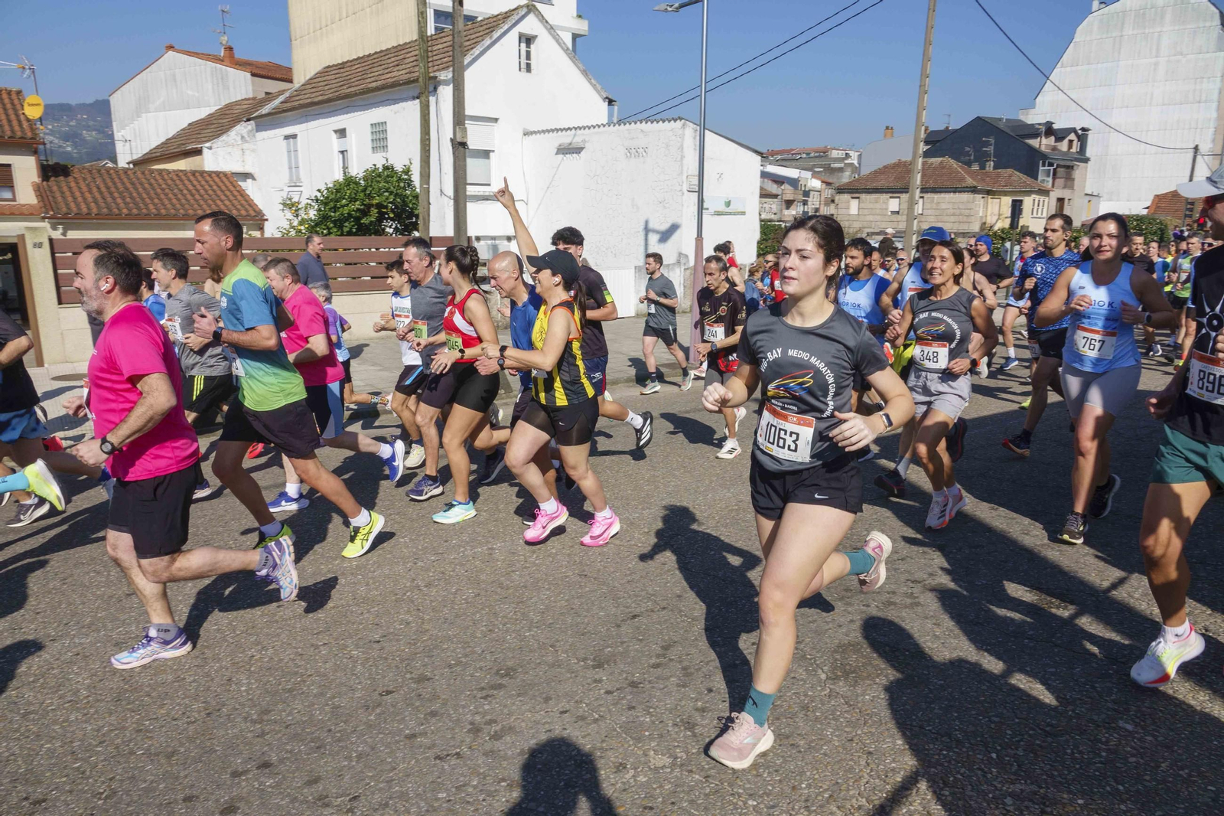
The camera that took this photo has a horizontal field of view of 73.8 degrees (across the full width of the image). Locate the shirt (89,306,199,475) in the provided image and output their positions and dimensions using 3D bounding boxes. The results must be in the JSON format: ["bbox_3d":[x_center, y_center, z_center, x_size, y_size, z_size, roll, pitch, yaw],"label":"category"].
[{"bbox_3d":[-1.657,-0.061,2.888,0.350,0.630,0.480,-11,17,-28],"label":"shirt"}]

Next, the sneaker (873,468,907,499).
[{"bbox_3d":[1.736,0.466,5.096,0.285,0.120,0.105,17,1,-32],"label":"sneaker"}]

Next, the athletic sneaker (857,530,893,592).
[{"bbox_3d":[0.915,0.531,2.832,0.100,0.260,0.115,23,17,38],"label":"athletic sneaker"}]

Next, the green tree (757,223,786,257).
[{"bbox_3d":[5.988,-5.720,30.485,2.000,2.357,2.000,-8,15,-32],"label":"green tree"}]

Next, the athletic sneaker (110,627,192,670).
[{"bbox_3d":[-1.877,0.976,3.318,0.300,0.125,0.110,-6,14,-26],"label":"athletic sneaker"}]

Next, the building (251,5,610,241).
[{"bbox_3d":[-5.802,-7.557,25.236,10.824,7.332,6.348,12,17,42],"label":"building"}]

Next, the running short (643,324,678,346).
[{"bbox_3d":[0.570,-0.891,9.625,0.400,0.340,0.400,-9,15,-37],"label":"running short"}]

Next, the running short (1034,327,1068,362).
[{"bbox_3d":[3.391,-0.504,6.240,0.370,0.370,0.380,-8,15,-32],"label":"running short"}]

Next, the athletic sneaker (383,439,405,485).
[{"bbox_3d":[-1.461,0.359,5.477,0.125,0.290,0.105,9,6,-36],"label":"athletic sneaker"}]

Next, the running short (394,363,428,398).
[{"bbox_3d":[-1.543,-0.239,6.375,0.360,0.370,0.370,-8,15,-32],"label":"running short"}]

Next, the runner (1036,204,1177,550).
[{"bbox_3d":[2.511,-0.132,4.194,0.580,1.660,0.660,11,16,41],"label":"runner"}]

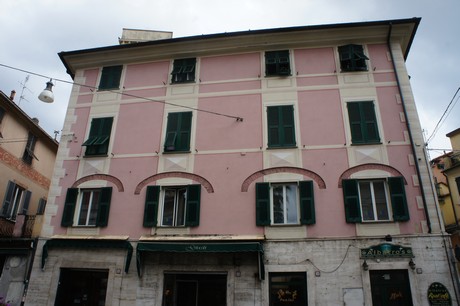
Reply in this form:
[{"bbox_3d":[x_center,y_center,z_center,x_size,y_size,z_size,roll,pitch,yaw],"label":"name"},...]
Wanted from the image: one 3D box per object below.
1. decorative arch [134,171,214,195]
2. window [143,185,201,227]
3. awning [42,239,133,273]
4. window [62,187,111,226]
[{"bbox_3d":[-2.130,1.161,13.307,3.155,0.855,0.120,-3,-22,8],"label":"decorative arch"},{"bbox_3d":[-2.147,1.995,12.968,2.124,1.599,0.200,-3,-22,8],"label":"window"},{"bbox_3d":[-5.162,3.726,12.501,3.360,1.090,0.450,-3,-22,8],"label":"awning"},{"bbox_3d":[-5.581,2.122,13.471,1.882,1.556,0.200,-3,-22,8],"label":"window"}]

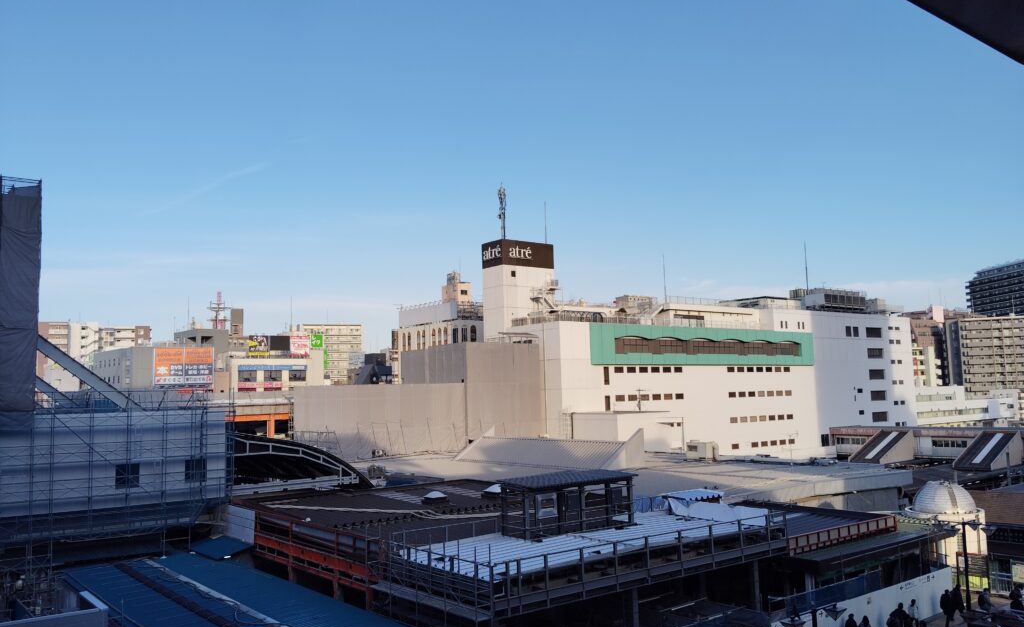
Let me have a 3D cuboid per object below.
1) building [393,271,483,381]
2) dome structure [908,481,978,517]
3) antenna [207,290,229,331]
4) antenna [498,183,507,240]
[{"bbox_3d":[-9.151,12.363,140.892,14.000,38.200,17.500,3,-7,-39],"label":"building"},{"bbox_3d":[24.217,10.287,46.500,3.400,1.800,3.400,3,-7,-39],"label":"dome structure"},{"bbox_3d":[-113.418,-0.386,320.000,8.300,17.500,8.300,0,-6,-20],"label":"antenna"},{"bbox_3d":[-1.414,-15.448,127.500,1.200,8.800,1.200,-2,-6,0],"label":"antenna"}]

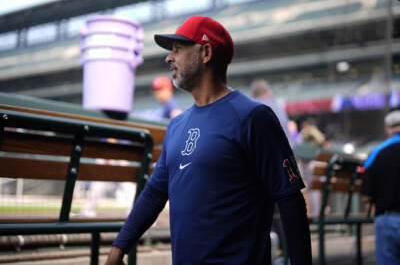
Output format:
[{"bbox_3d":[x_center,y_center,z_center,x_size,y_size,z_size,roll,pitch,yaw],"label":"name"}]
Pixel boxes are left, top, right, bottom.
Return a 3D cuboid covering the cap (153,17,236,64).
[{"bbox_3d":[-0.017,-0.328,1.920,0.275,0.155,0.180,11,-7,-7],"label":"cap"}]

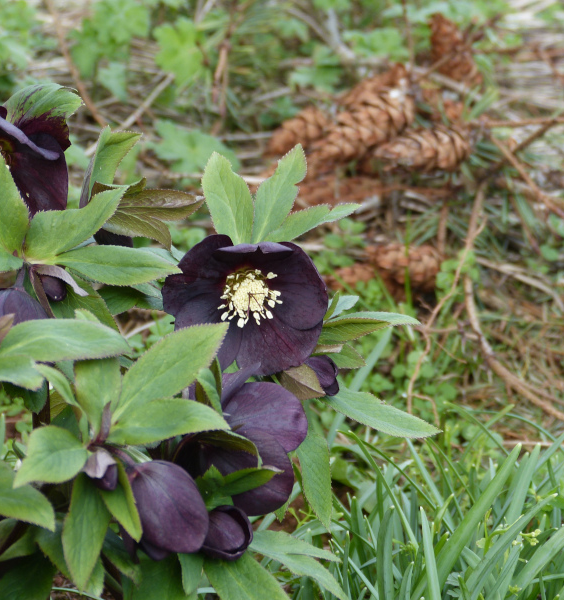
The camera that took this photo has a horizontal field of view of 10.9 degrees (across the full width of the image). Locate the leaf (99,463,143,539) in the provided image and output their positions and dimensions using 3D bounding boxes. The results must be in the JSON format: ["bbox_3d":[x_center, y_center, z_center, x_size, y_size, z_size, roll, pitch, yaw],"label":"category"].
[{"bbox_3d":[-0.071,0.088,1.300,0.017,0.008,0.038,-8,53,-38],"label":"leaf"}]

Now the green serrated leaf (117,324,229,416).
[{"bbox_3d":[-0.049,0.031,1.310,0.066,0.010,0.026,-38,63,-18],"label":"green serrated leaf"}]

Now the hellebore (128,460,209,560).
[{"bbox_3d":[-0.050,0.093,1.305,0.032,0.034,0.042,-26,80,-40],"label":"hellebore"}]

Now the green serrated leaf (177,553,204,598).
[{"bbox_3d":[-0.038,0.113,1.235,0.012,0.006,0.026,-4,70,-2],"label":"green serrated leaf"}]

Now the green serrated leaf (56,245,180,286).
[{"bbox_3d":[-0.069,-0.015,1.240,0.052,0.009,0.022,7,49,6],"label":"green serrated leaf"}]

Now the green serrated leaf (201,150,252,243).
[{"bbox_3d":[-0.023,-0.044,1.285,0.020,0.044,0.009,-12,-12,-2],"label":"green serrated leaf"}]

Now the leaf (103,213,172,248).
[{"bbox_3d":[-0.064,-0.031,1.285,0.034,0.008,0.019,25,40,-9],"label":"leaf"}]

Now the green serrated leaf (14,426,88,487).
[{"bbox_3d":[-0.101,0.068,1.290,0.042,0.010,0.023,-27,49,-36],"label":"green serrated leaf"}]

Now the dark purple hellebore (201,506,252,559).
[{"bbox_3d":[-0.024,0.095,1.215,0.020,0.020,0.027,-11,40,-39],"label":"dark purple hellebore"}]

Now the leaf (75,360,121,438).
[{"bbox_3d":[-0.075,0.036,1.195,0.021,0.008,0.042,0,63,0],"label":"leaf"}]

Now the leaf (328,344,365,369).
[{"bbox_3d":[0.025,0.023,1.270,0.029,0.006,0.013,18,53,6],"label":"leaf"}]

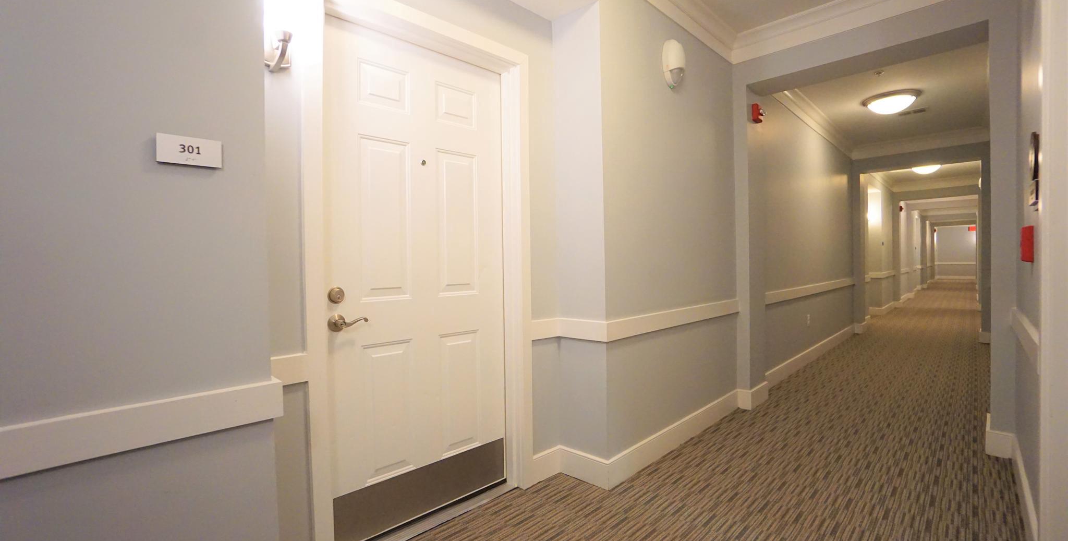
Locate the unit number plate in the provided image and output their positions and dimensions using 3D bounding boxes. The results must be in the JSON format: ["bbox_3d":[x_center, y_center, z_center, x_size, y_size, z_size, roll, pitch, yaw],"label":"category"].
[{"bbox_3d":[-0.785,-0.272,1.017,0.121,0.062,0.010,-2,1,-45],"label":"unit number plate"}]

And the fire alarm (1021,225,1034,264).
[{"bbox_3d":[1.994,-0.102,1.801,0.105,0.148,0.037,-2,1,-45],"label":"fire alarm"}]

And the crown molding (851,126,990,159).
[{"bbox_3d":[5.100,-1.699,5.969,0.090,0.180,1.480,-2,1,-45],"label":"crown molding"}]

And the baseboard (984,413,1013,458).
[{"bbox_3d":[2.648,0.943,2.534,0.390,0.133,0.122,-2,1,-45],"label":"baseboard"}]

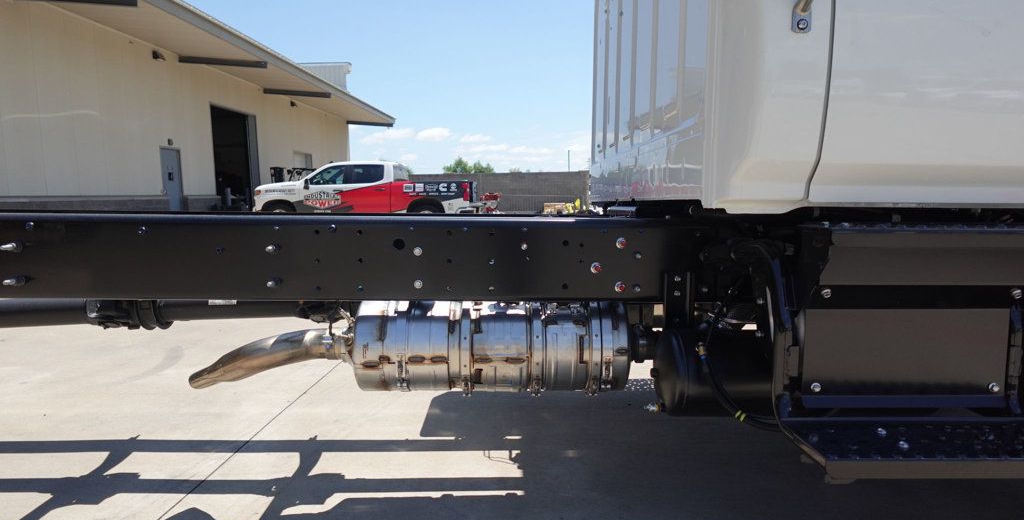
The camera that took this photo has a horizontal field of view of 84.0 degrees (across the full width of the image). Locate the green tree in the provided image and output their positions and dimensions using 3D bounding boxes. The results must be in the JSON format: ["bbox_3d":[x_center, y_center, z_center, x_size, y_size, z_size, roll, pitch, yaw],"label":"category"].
[{"bbox_3d":[-4.545,-8.439,59.414,5.500,4.600,5.000,0,7,0],"label":"green tree"}]

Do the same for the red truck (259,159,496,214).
[{"bbox_3d":[-3.713,-1.653,15.147,6.080,1.920,2.080,0,7,3],"label":"red truck"}]

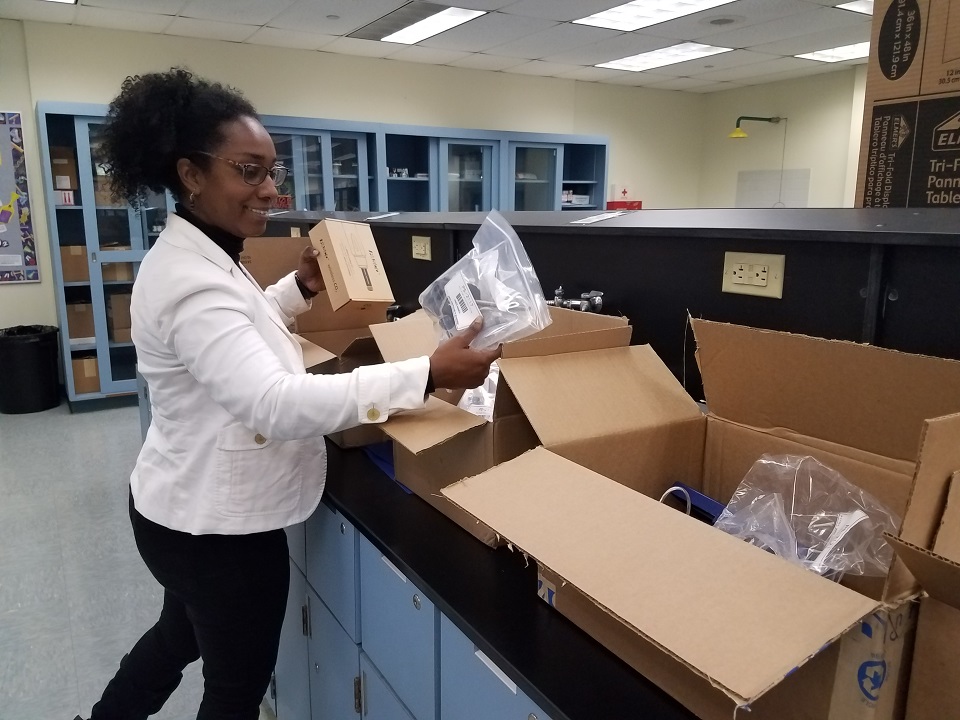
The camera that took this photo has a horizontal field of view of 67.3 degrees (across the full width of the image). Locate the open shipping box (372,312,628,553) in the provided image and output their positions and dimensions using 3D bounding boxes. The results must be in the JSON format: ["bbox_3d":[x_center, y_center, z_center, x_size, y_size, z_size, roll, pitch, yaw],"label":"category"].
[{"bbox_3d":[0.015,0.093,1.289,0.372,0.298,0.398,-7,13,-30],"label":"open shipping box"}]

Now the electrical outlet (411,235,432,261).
[{"bbox_3d":[-0.183,-0.344,2.218,0.014,0.070,0.120,-7,13,-30],"label":"electrical outlet"}]

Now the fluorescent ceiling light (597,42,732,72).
[{"bbox_3d":[1.613,-2.724,6.410,0.590,0.080,1.200,-7,13,-30],"label":"fluorescent ceiling light"}]

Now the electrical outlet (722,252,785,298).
[{"bbox_3d":[0.444,-0.141,1.188,0.014,0.069,0.117,-7,13,-30],"label":"electrical outlet"}]

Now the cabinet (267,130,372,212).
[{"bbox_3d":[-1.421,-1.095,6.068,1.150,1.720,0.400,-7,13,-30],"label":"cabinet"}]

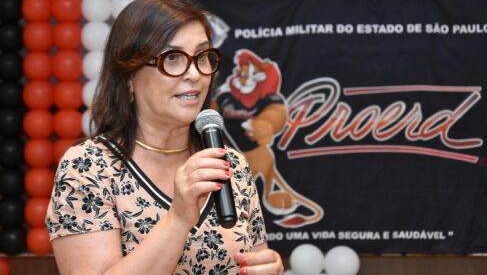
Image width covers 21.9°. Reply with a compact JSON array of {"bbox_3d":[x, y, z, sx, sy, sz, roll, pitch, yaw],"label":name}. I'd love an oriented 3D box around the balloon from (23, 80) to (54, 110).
[{"bbox_3d":[-0.910,-0.190,5.600,0.131,0.131,0.131,-1,2,0],"label":"balloon"}]

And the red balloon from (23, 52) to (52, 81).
[{"bbox_3d":[-0.750,-0.260,4.600,0.107,0.107,0.107,0,2,0],"label":"red balloon"}]

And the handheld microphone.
[{"bbox_3d":[-0.046,0.052,2.250,0.052,0.230,0.052,-11,-25,0],"label":"handheld microphone"}]

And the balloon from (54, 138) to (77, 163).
[{"bbox_3d":[-0.641,0.059,4.600,0.107,0.107,0.107,0,2,0],"label":"balloon"}]

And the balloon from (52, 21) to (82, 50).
[{"bbox_3d":[-0.642,-0.371,4.600,0.107,0.107,0.107,0,2,0],"label":"balloon"}]

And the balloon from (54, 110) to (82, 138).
[{"bbox_3d":[-0.564,-0.043,4.050,0.094,0.094,0.097,-1,0,0],"label":"balloon"}]

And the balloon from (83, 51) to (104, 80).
[{"bbox_3d":[-0.470,-0.229,4.050,0.094,0.094,0.097,-1,0,0],"label":"balloon"}]

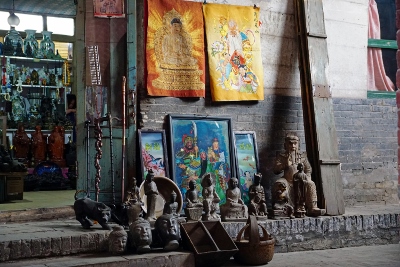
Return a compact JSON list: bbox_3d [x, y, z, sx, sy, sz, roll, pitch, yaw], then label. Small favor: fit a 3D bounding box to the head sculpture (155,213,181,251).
[{"bbox_3d":[-0.245,0.750,4.400,0.180,0.275,0.190,0,-1,-40],"label":"head sculpture"}]

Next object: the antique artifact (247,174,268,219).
[{"bbox_3d":[0.517,0.567,5.200,0.160,0.400,0.145,0,0,-27],"label":"antique artifact"}]

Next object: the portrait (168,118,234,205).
[{"bbox_3d":[0.043,0.309,5.500,0.630,0.955,0.035,0,-11,-20],"label":"portrait"}]

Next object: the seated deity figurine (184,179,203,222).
[{"bbox_3d":[-0.056,0.582,5.000,0.135,0.335,0.110,0,0,-33],"label":"seated deity figurine"}]

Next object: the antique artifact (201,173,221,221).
[{"bbox_3d":[0.102,0.560,5.100,0.155,0.415,0.140,0,-1,-26],"label":"antique artifact"}]

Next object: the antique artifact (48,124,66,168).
[{"bbox_3d":[-1.713,0.156,6.950,0.190,0.490,0.150,0,0,-15],"label":"antique artifact"}]

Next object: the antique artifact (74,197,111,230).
[{"bbox_3d":[-0.852,0.634,4.580,0.310,0.270,0.135,0,-1,30],"label":"antique artifact"}]

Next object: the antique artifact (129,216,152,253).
[{"bbox_3d":[-0.435,0.751,4.300,0.160,0.255,0.170,0,0,-32],"label":"antique artifact"}]

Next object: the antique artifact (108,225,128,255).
[{"bbox_3d":[-0.606,0.792,4.300,0.155,0.230,0.165,0,-1,-32],"label":"antique artifact"}]

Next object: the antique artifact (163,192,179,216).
[{"bbox_3d":[-0.240,0.607,4.870,0.125,0.245,0.110,0,0,-33],"label":"antique artifact"}]

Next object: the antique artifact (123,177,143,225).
[{"bbox_3d":[-0.558,0.566,4.850,0.165,0.400,0.145,0,-1,-24],"label":"antique artifact"}]

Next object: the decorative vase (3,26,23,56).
[{"bbox_3d":[-2.381,-1.174,7.400,0.240,0.390,0.240,0,-1,-25],"label":"decorative vase"}]

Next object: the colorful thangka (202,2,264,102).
[{"bbox_3d":[0.333,-0.761,5.500,0.620,0.910,0.050,0,0,-28],"label":"colorful thangka"}]

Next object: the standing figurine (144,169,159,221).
[{"bbox_3d":[-0.390,0.515,4.650,0.110,0.450,0.100,0,0,-33],"label":"standing figurine"}]

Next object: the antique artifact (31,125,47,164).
[{"bbox_3d":[-1.964,0.143,7.050,0.190,0.490,0.165,0,-1,-22],"label":"antique artifact"}]

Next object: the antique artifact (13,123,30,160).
[{"bbox_3d":[-2.177,0.116,7.050,0.200,0.490,0.170,0,-1,-20],"label":"antique artifact"}]

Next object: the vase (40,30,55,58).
[{"bbox_3d":[-1.907,-1.113,7.250,0.190,0.350,0.190,0,0,-25],"label":"vase"}]

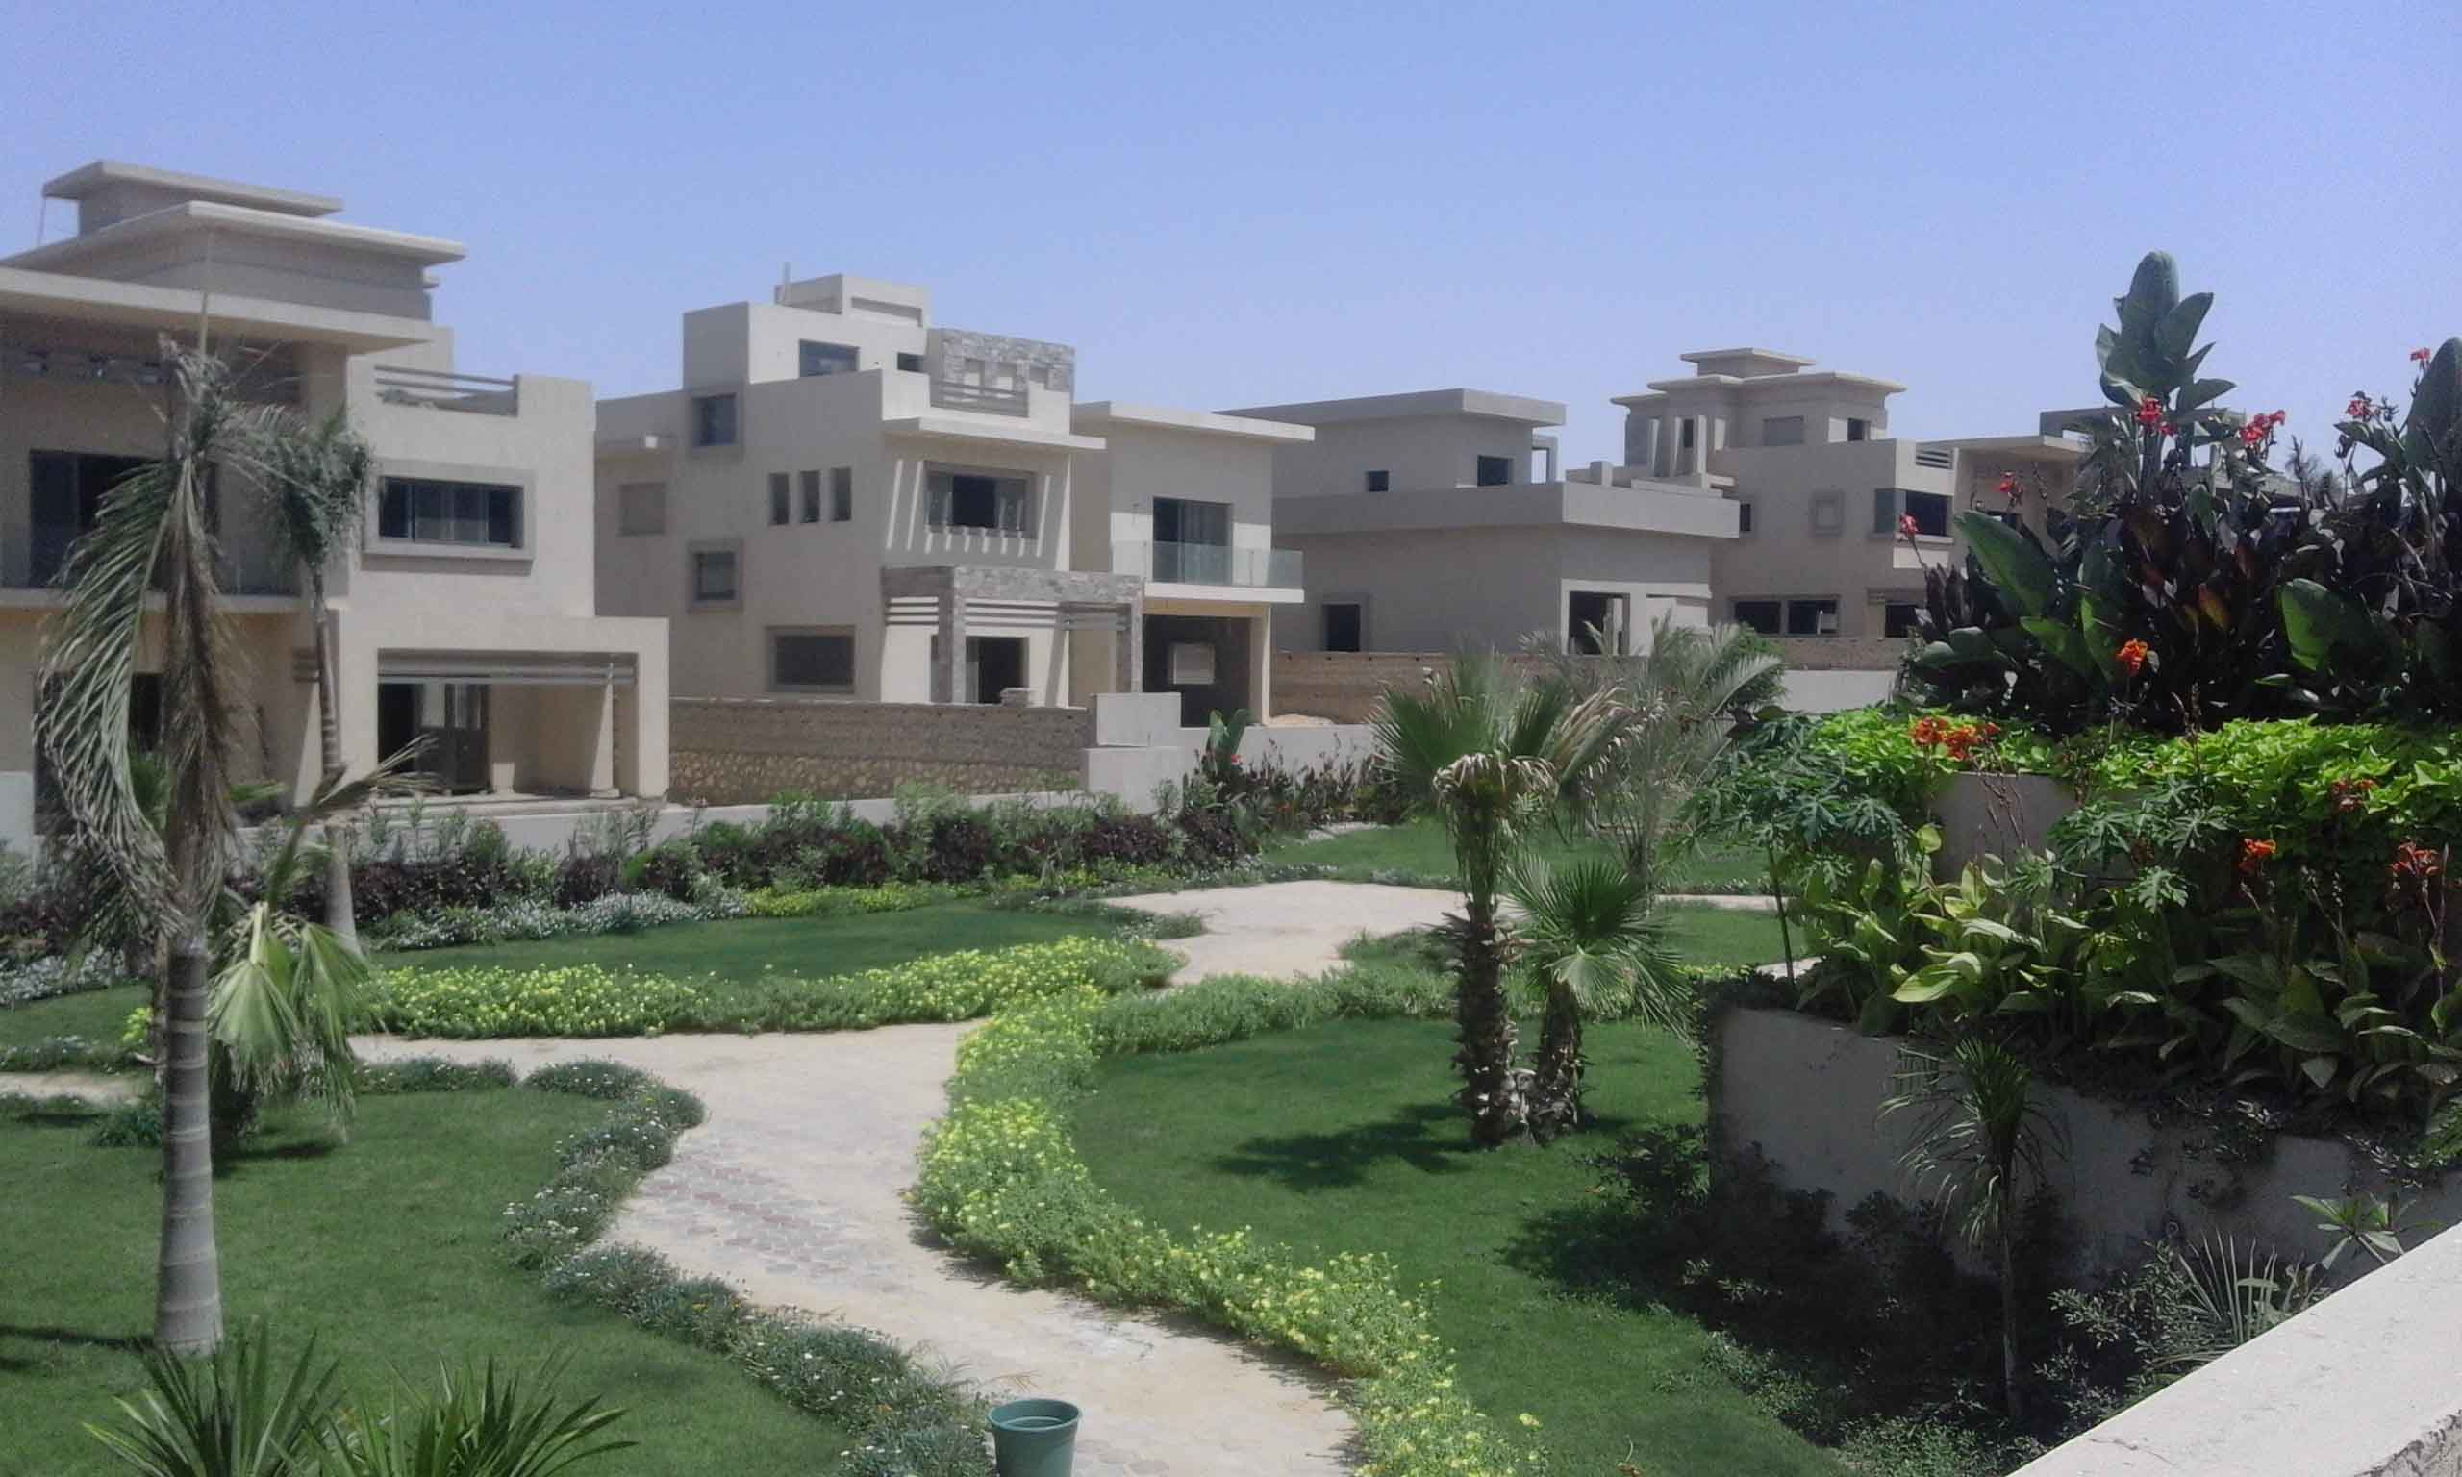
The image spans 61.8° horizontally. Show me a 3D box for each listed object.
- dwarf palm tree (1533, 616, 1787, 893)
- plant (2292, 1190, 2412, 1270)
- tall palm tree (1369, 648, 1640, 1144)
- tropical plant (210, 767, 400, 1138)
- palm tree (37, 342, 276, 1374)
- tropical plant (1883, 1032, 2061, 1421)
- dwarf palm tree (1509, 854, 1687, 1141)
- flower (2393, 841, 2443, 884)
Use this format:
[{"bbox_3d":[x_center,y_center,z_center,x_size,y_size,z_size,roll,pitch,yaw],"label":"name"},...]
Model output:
[{"bbox_3d":[5.702,0.249,27.505,3.223,3.863,3.062,1,2,12],"label":"dwarf palm tree"},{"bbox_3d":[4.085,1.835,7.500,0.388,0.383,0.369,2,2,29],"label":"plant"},{"bbox_3d":[1.787,1.064,13.610,1.703,3.232,1.703,1,2,8],"label":"tall palm tree"},{"bbox_3d":[-5.683,1.373,12.510,1.182,2.410,1.182,0,2,-24],"label":"tropical plant"},{"bbox_3d":[-4.774,0.498,9.201,0.961,4.504,0.961,0,2,-27],"label":"palm tree"},{"bbox_3d":[3.083,2.032,8.591,0.696,1.622,0.696,2,2,20],"label":"tropical plant"},{"bbox_3d":[2.412,1.718,13.638,1.155,1.898,1.155,1,2,10],"label":"dwarf palm tree"},{"bbox_3d":[4.791,0.501,8.300,0.175,0.171,0.157,2,2,30],"label":"flower"}]

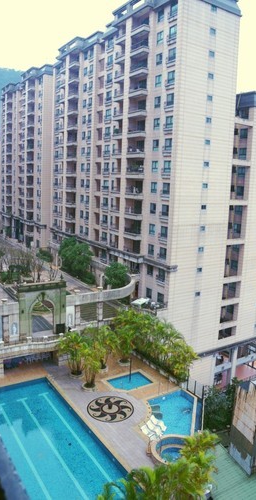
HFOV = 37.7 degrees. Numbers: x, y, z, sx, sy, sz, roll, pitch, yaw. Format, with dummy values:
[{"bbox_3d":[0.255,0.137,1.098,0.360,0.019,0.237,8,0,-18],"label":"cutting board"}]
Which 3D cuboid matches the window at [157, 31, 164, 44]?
[{"bbox_3d":[4.493,-29.353,51.779,0.200,1.480,1.420,-4,11,-31],"label":"window"}]

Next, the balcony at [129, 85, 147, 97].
[{"bbox_3d":[1.849,-25.354,59.157,1.500,1.500,4.600,-4,12,-34],"label":"balcony"}]

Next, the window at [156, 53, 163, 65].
[{"bbox_3d":[4.682,-27.927,54.902,0.200,1.500,1.420,-4,12,-34],"label":"window"}]

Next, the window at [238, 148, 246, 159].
[{"bbox_3d":[19.375,-16.289,63.349,1.874,1.874,0.200,-5,13,-34],"label":"window"}]

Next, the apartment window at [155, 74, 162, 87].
[{"bbox_3d":[4.611,-24.924,55.320,0.200,1.600,1.500,-4,12,-34],"label":"apartment window"}]

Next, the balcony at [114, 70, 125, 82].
[{"bbox_3d":[-1.432,-29.414,64.301,1.300,1.400,3.100,-4,12,-34],"label":"balcony"}]

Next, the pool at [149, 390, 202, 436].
[{"bbox_3d":[4.629,17.745,40.703,5.324,1.200,8.349,4,11,10],"label":"pool"}]

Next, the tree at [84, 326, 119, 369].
[{"bbox_3d":[-3.180,12.530,47.799,4.300,5.800,4.300,2,10,0],"label":"tree"}]

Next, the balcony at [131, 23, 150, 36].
[{"bbox_3d":[2.133,-33.713,57.500,1.500,1.400,3.650,-5,13,-34],"label":"balcony"}]

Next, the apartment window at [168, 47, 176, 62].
[{"bbox_3d":[6.267,-27.335,52.545,0.220,1.750,1.600,-4,12,-34],"label":"apartment window"}]

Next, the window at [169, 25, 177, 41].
[{"bbox_3d":[5.992,-28.696,49.320,0.200,1.480,1.450,-4,11,-31],"label":"window"}]

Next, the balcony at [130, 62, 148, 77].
[{"bbox_3d":[1.633,-26.708,55.804,1.100,1.350,3.700,-4,11,-31],"label":"balcony"}]

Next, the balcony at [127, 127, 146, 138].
[{"bbox_3d":[1.530,-17.729,56.870,1.100,1.350,3.700,-4,11,-31],"label":"balcony"}]

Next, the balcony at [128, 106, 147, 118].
[{"bbox_3d":[1.729,-21.921,59.743,1.500,1.450,3.798,-5,13,-34],"label":"balcony"}]

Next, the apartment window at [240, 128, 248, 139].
[{"bbox_3d":[18.917,-18.837,60.850,0.200,1.500,1.500,-4,12,-34],"label":"apartment window"}]

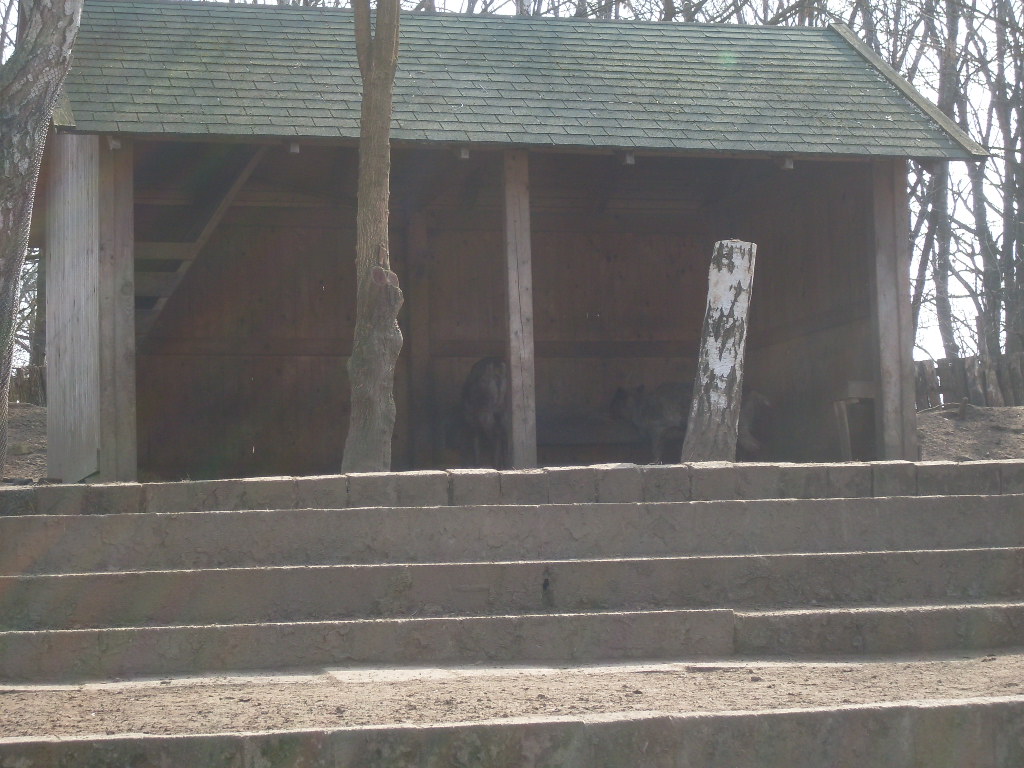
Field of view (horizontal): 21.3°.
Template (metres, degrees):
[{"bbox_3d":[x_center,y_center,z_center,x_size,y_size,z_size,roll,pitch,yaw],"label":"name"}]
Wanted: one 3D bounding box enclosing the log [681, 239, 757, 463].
[{"bbox_3d":[1.501,-0.207,19.400,0.370,1.650,0.360,7,-5,0],"label":"log"}]

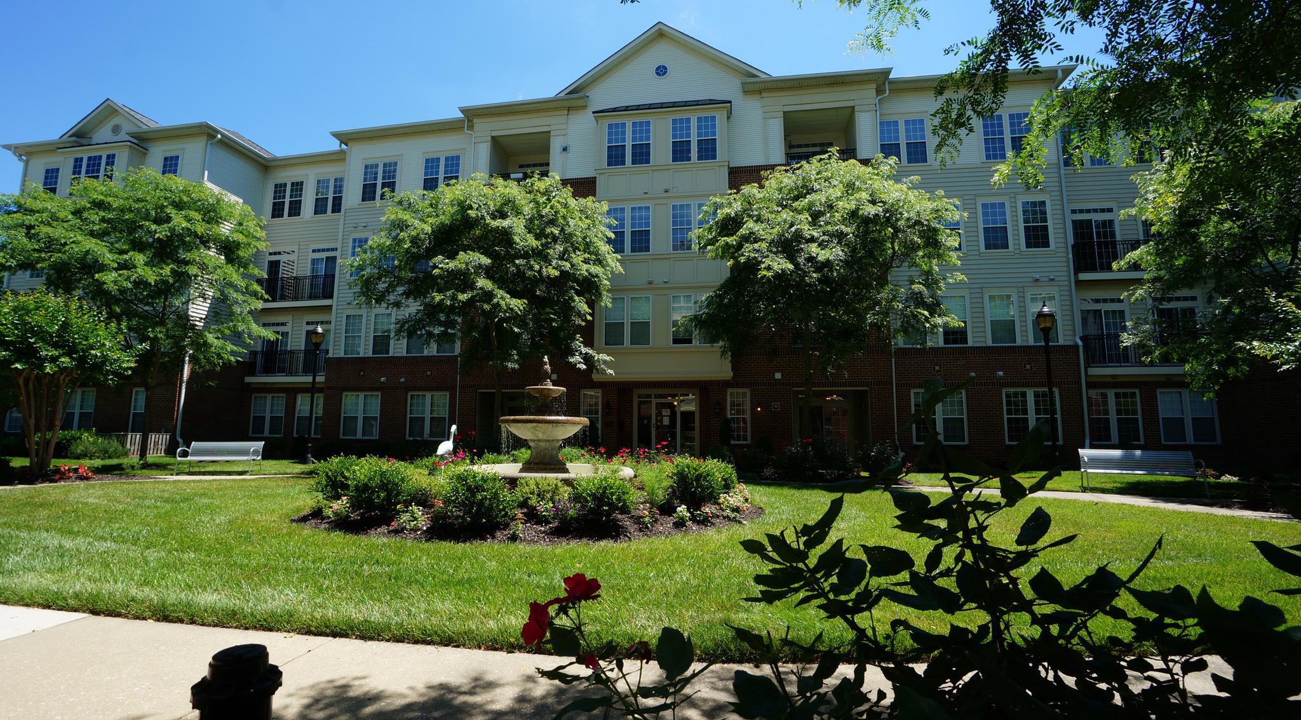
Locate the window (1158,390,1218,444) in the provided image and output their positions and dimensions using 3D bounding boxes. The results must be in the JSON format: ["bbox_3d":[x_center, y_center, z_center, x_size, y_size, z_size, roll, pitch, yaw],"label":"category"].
[{"bbox_3d":[17.050,1.805,17.168,1.676,1.730,0.120,-1,-7,9],"label":"window"}]

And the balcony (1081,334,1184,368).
[{"bbox_3d":[15.332,-0.172,17.307,3.400,1.109,1.100,-1,-7,9],"label":"balcony"}]

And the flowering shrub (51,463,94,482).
[{"bbox_3d":[-14.226,2.700,13.366,1.000,0.420,0.800,-1,-7,9],"label":"flowering shrub"}]

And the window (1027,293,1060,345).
[{"bbox_3d":[12.771,-1.338,17.593,0.784,1.680,0.120,-1,-6,8],"label":"window"}]

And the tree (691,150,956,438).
[{"bbox_3d":[4.607,-1.203,14.012,6.624,8.441,6.600,-1,-6,8],"label":"tree"}]

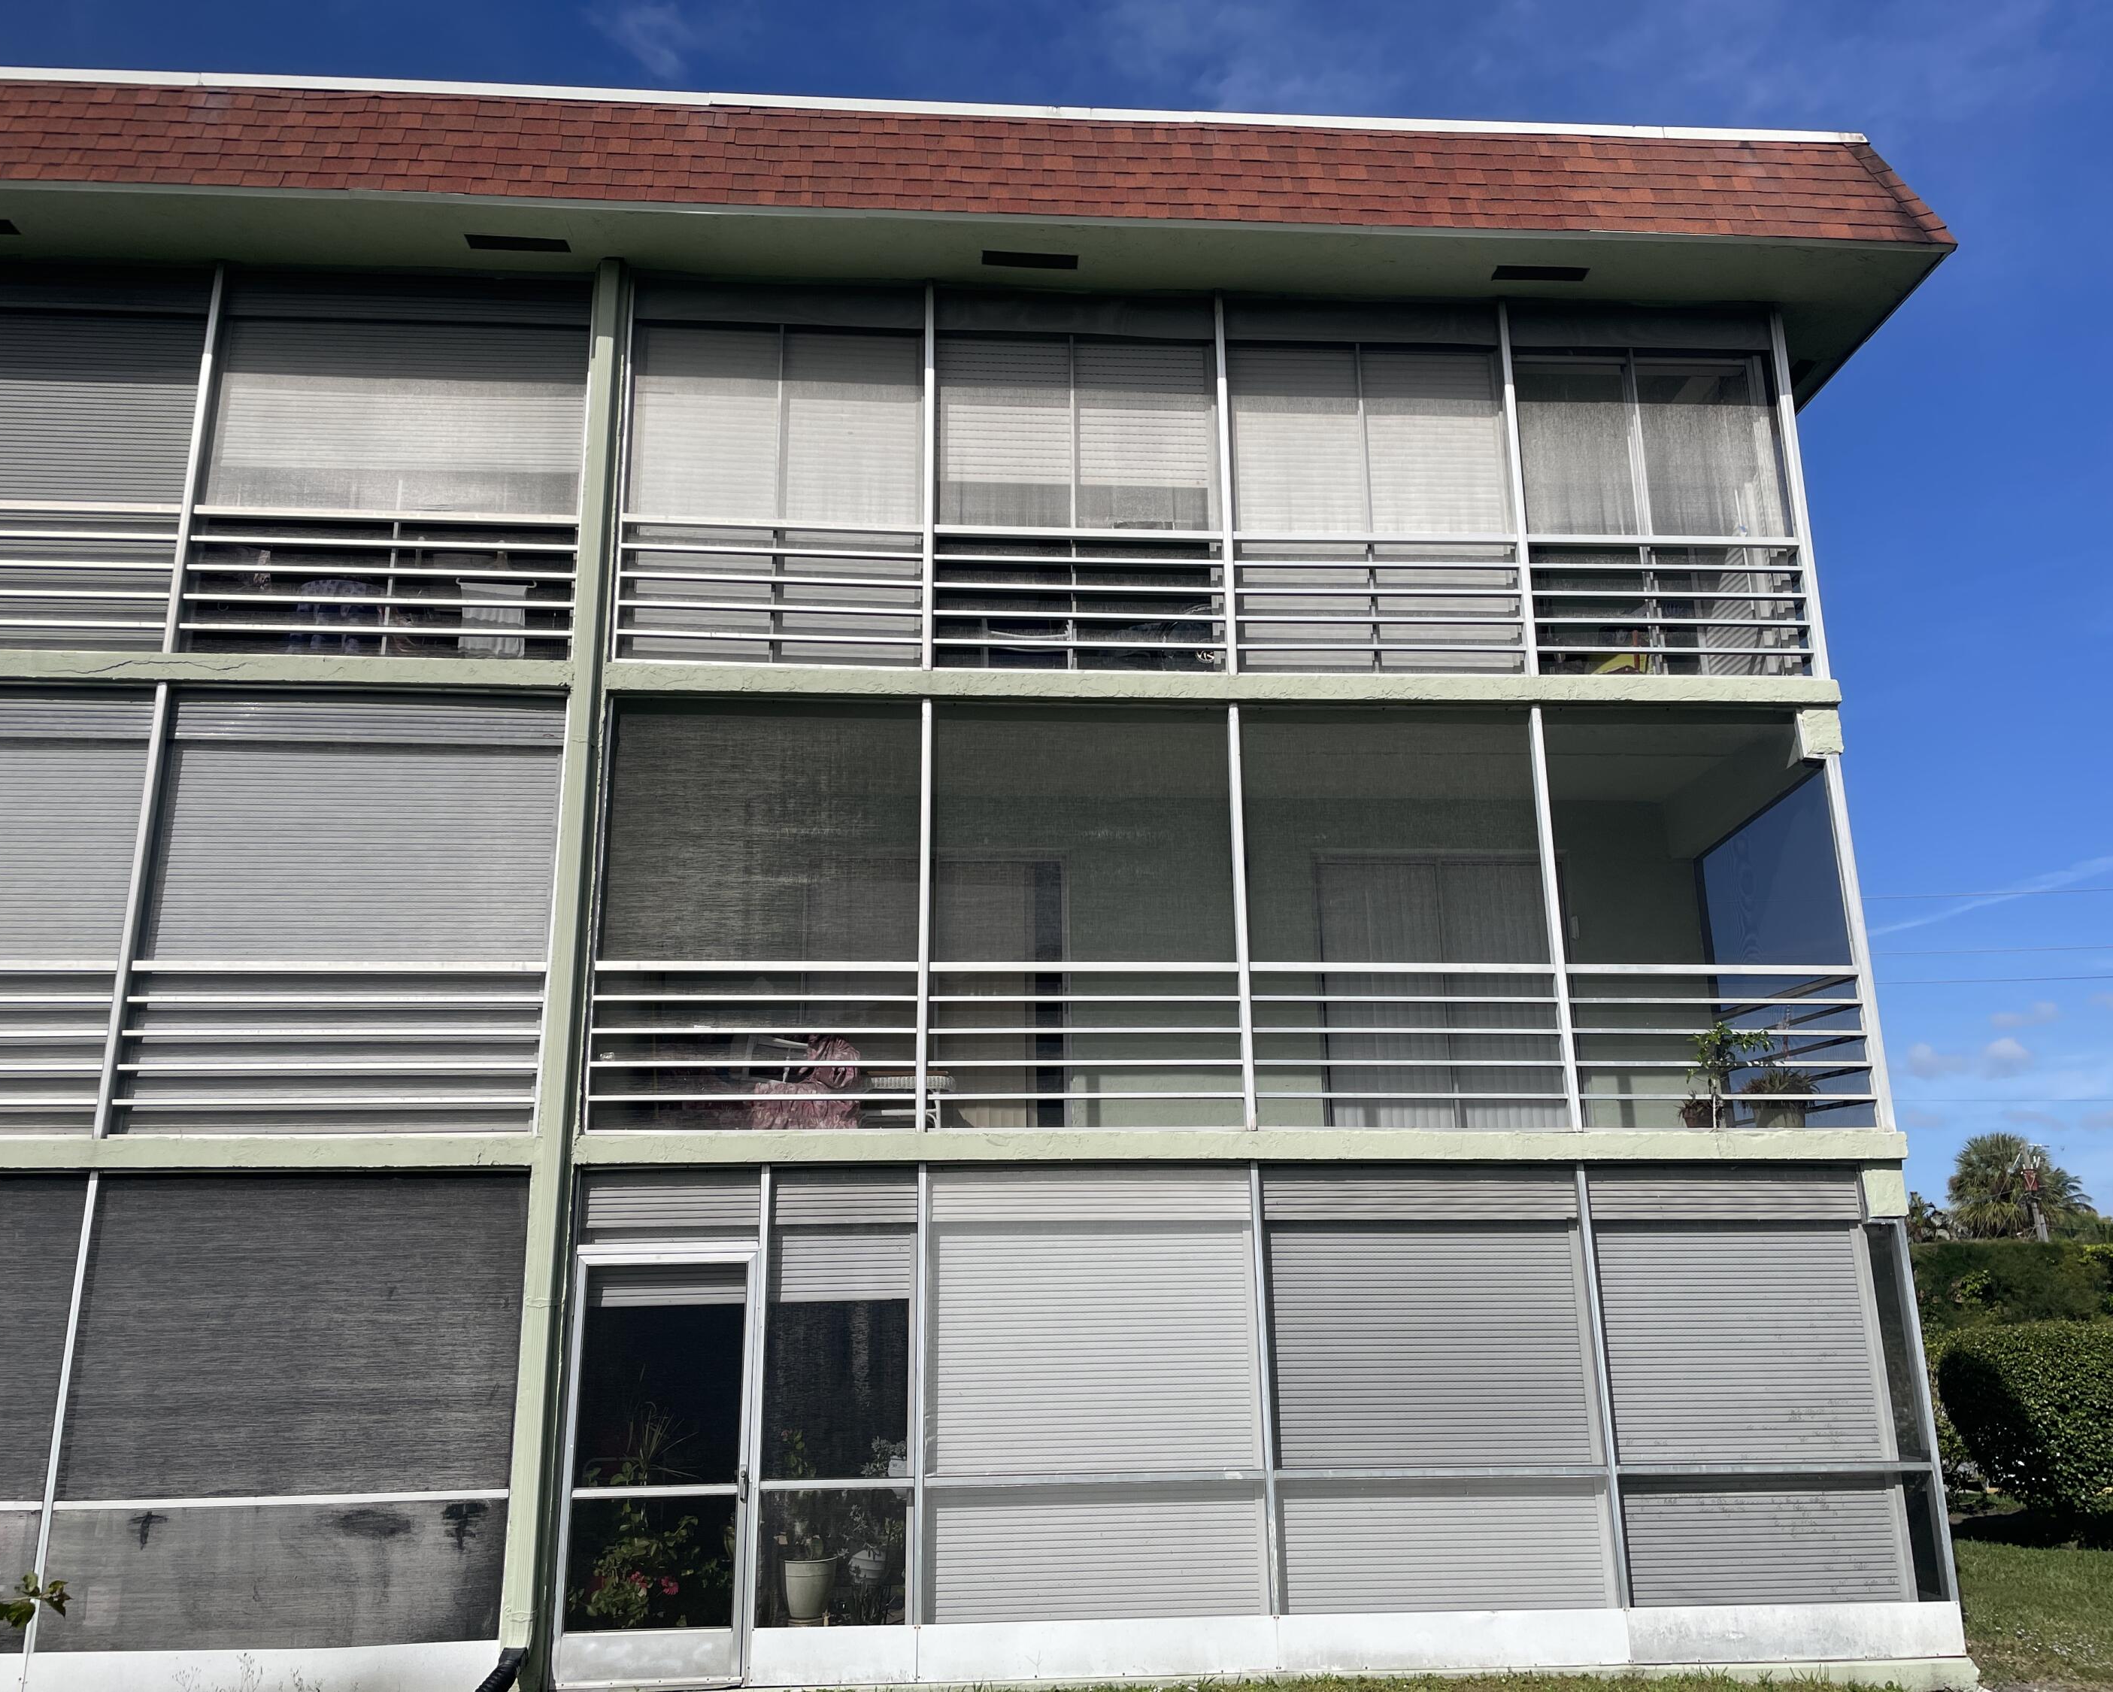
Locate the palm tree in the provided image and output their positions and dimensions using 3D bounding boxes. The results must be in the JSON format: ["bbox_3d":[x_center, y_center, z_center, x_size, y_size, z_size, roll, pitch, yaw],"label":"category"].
[{"bbox_3d":[23.315,9.710,40.258,3.700,5.672,3.700,0,-15,-4],"label":"palm tree"}]

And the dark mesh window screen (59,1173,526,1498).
[{"bbox_3d":[-3.780,2.407,8.464,2.180,1.560,0.080,0,-15,-4],"label":"dark mesh window screen"}]

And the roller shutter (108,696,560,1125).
[{"bbox_3d":[-3.787,0.338,9.088,2.140,2.420,0.160,0,-15,-4],"label":"roller shutter"}]

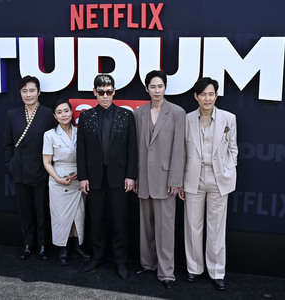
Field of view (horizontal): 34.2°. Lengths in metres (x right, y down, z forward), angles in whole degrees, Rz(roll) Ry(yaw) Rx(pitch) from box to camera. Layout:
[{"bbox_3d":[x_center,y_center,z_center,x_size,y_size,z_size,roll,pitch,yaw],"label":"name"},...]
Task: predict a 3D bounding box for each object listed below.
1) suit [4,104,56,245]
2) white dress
[{"bbox_3d":[-1.084,0.277,4.597,0.480,1.465,0.300,0,9,-8],"label":"suit"},{"bbox_3d":[-0.740,0.353,4.476,0.380,1.185,0.290,-2,10,-15],"label":"white dress"}]

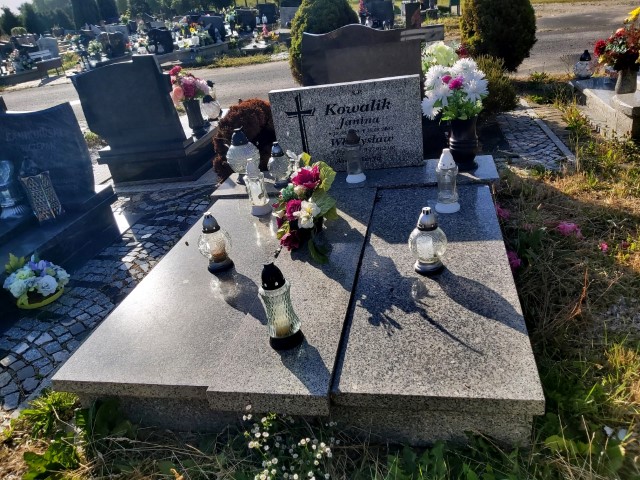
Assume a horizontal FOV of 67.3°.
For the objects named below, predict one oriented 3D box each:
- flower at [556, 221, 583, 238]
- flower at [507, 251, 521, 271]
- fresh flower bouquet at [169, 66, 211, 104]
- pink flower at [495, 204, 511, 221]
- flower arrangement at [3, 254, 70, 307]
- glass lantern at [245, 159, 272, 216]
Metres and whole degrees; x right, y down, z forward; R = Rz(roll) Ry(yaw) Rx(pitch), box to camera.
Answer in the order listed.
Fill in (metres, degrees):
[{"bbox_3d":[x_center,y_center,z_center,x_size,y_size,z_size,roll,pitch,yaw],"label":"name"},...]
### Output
[{"bbox_3d":[1.203,-0.048,2.323,0.115,0.075,0.100,-2,28,14],"label":"flower"},{"bbox_3d":[0.815,0.087,2.040,0.073,0.083,0.073,-2,29,14],"label":"flower"},{"bbox_3d":[-1.082,-1.280,3.971,0.333,0.281,0.312,-2,29,14],"label":"fresh flower bouquet"},{"bbox_3d":[0.912,-0.139,2.428,0.083,0.073,0.083,-2,29,14],"label":"pink flower"},{"bbox_3d":[-1.477,0.208,2.521,0.312,0.208,0.291,-2,29,14],"label":"flower arrangement"},{"bbox_3d":[-0.341,-0.287,2.610,0.113,0.294,0.113,-2,28,14],"label":"glass lantern"}]

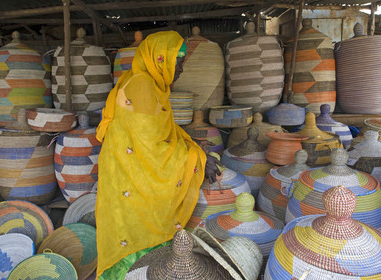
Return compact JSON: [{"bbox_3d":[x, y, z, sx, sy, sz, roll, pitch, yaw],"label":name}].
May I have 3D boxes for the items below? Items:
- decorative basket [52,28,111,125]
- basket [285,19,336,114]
[{"bbox_3d":[-0.856,-0.508,2.327,0.470,0.723,0.470,0,10,0],"label":"decorative basket"},{"bbox_3d":[1.014,-0.637,2.566,0.425,0.800,0.425,0,9,0],"label":"basket"}]

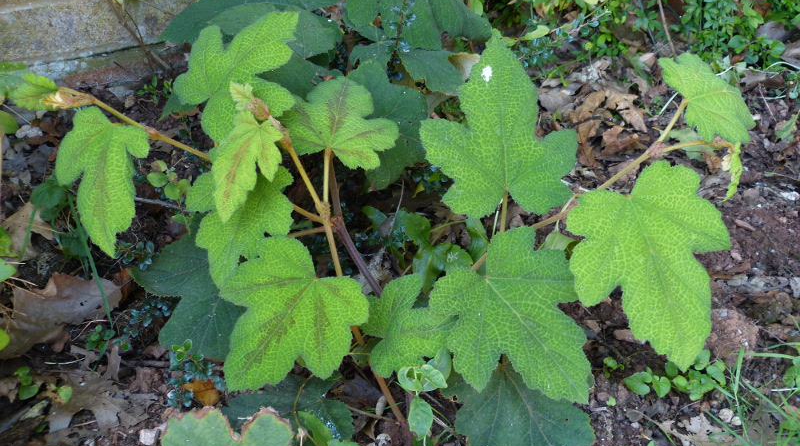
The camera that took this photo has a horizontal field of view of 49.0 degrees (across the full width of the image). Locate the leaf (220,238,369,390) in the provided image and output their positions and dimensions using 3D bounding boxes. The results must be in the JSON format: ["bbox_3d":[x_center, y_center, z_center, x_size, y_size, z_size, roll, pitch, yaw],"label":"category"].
[{"bbox_3d":[-0.096,0.076,0.694,0.112,0.030,0.131,33,72,15],"label":"leaf"}]

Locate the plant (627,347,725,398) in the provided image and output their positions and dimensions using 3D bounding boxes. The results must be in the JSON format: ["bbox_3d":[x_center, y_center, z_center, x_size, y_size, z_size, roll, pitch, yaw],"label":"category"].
[{"bbox_3d":[0.238,0.131,0.755,0.088,0.028,0.048,0,37,0],"label":"plant"}]

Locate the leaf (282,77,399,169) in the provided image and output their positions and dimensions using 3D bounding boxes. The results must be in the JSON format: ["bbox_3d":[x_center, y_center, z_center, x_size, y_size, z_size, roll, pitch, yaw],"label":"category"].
[{"bbox_3d":[-0.049,-0.086,0.739,0.101,0.026,0.102,7,53,3],"label":"leaf"}]

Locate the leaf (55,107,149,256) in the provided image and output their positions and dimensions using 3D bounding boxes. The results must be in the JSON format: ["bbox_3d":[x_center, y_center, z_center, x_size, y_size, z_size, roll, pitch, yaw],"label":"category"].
[{"bbox_3d":[-0.251,-0.035,0.750,0.078,0.127,0.040,-6,1,-6],"label":"leaf"}]

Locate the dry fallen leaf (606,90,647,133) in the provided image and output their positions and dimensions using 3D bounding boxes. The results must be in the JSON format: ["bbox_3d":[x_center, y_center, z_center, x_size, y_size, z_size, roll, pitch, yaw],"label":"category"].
[{"bbox_3d":[0.299,-0.147,1.153,0.045,0.022,0.091,-21,50,-11],"label":"dry fallen leaf"}]

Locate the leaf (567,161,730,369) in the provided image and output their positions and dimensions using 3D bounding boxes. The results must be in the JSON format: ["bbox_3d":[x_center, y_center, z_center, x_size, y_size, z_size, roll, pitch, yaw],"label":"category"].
[{"bbox_3d":[0.204,0.039,0.705,0.128,0.163,0.045,-17,-4,2],"label":"leaf"}]

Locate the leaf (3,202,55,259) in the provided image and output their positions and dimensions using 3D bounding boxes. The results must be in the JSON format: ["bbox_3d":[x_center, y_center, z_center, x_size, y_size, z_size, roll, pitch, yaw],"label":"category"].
[{"bbox_3d":[-0.373,0.007,0.883,0.047,0.020,0.079,-8,47,-17],"label":"leaf"}]

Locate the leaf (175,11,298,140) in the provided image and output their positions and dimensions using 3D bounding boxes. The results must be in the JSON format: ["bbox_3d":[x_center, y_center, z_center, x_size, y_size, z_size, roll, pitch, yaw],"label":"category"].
[{"bbox_3d":[-0.138,-0.142,0.812,0.114,0.030,0.142,42,79,7],"label":"leaf"}]

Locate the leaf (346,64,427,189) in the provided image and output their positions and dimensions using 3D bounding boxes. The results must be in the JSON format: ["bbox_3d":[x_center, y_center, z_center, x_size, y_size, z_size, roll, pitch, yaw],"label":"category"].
[{"bbox_3d":[-0.011,-0.098,0.870,0.087,0.040,0.135,0,76,0],"label":"leaf"}]

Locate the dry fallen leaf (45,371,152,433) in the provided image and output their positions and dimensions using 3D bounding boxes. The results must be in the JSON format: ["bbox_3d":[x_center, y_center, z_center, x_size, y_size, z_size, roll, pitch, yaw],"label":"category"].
[{"bbox_3d":[-0.251,0.151,0.735,0.090,0.018,0.060,0,37,0],"label":"dry fallen leaf"}]

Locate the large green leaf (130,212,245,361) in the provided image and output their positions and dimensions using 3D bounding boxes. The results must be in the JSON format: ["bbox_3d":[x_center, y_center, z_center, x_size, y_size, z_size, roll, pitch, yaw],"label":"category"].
[{"bbox_3d":[-0.175,0.058,0.785,0.132,0.030,0.127,14,63,5],"label":"large green leaf"}]

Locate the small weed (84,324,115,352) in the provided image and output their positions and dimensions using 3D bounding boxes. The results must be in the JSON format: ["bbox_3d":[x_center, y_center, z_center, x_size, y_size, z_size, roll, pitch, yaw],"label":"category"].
[{"bbox_3d":[-0.244,0.093,0.714,0.024,0.018,0.024,0,30,0],"label":"small weed"}]

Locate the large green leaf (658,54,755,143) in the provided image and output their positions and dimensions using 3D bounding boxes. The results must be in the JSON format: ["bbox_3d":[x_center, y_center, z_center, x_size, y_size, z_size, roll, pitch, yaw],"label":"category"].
[{"bbox_3d":[0.293,-0.120,0.848,0.112,0.031,0.088,24,73,22],"label":"large green leaf"}]

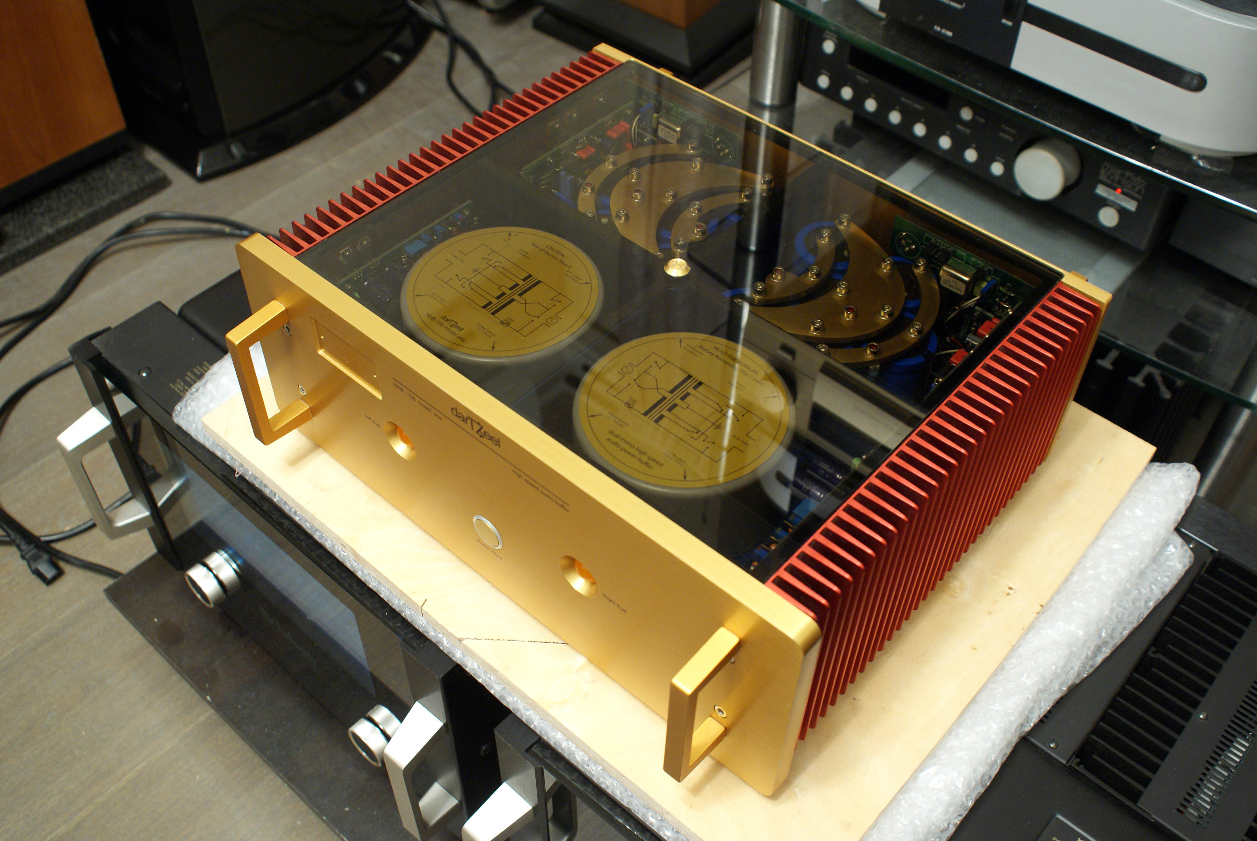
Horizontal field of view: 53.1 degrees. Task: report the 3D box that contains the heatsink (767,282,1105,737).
[{"bbox_3d":[0.177,0.058,0.753,0.031,0.155,0.308,34,55,26],"label":"heatsink"}]

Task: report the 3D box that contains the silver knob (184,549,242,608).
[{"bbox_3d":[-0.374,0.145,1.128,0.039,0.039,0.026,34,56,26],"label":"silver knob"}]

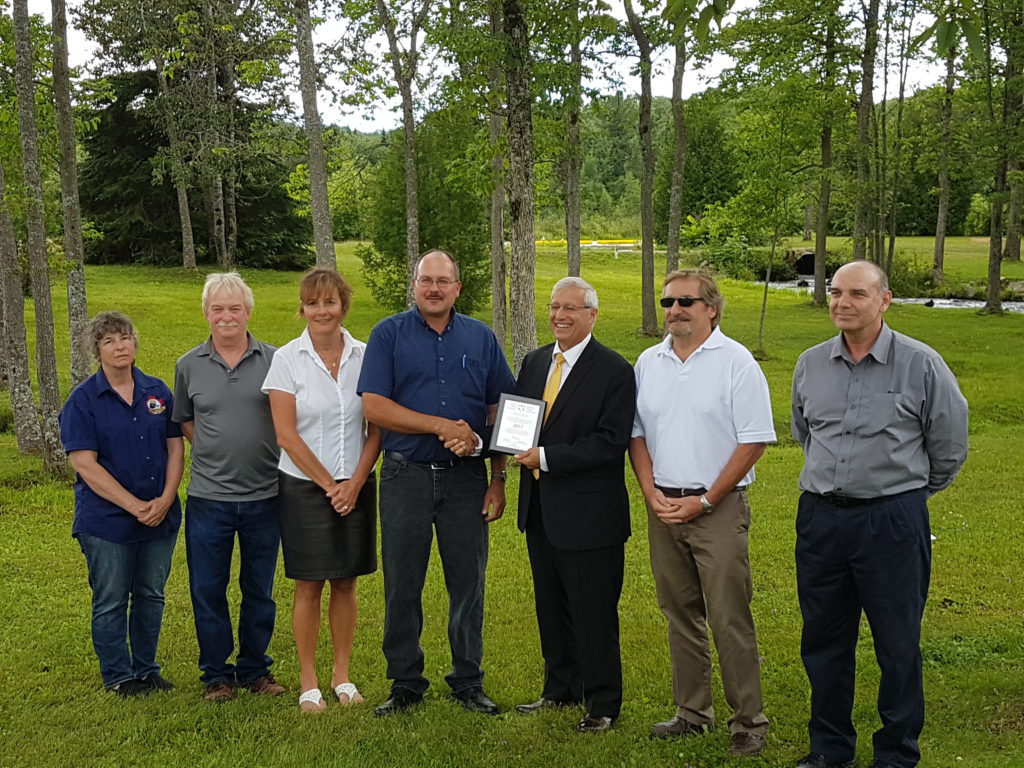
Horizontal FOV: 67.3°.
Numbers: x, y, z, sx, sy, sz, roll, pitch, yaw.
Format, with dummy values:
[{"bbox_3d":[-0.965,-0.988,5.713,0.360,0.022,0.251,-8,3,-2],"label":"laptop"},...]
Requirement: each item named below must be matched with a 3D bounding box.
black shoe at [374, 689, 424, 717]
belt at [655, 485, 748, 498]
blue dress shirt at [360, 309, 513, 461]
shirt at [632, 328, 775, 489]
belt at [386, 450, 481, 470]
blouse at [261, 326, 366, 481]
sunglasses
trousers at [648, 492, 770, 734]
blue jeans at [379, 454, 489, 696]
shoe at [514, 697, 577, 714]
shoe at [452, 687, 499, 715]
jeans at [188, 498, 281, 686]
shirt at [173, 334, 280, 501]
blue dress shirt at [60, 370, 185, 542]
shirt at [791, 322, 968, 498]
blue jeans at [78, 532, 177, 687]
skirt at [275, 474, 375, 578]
[{"bbox_3d":[-0.436,1.240,3.164,0.105,0.110,0.295,5,10,36],"label":"black shoe"},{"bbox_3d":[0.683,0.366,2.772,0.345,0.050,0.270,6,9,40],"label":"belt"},{"bbox_3d":[-0.287,-0.002,2.926,0.580,0.560,0.330,-1,7,-10],"label":"blue dress shirt"},{"bbox_3d":[0.676,0.077,2.716,0.490,0.538,0.310,5,9,38],"label":"shirt"},{"bbox_3d":[-0.296,0.279,2.993,0.385,0.060,0.290,-2,8,-12],"label":"belt"},{"bbox_3d":[-0.732,0.067,2.985,0.450,0.570,0.270,-5,9,-32],"label":"blouse"},{"bbox_3d":[0.594,-0.280,2.619,0.140,0.042,0.145,7,11,44],"label":"sunglasses"},{"bbox_3d":[0.711,0.829,2.826,0.410,0.960,0.320,4,9,30],"label":"trousers"},{"bbox_3d":[-0.309,0.750,3.029,0.410,0.955,0.290,-1,7,-10],"label":"blue jeans"},{"bbox_3d":[0.136,1.268,3.037,0.290,0.095,0.105,-2,7,-14],"label":"shoe"},{"bbox_3d":[-0.154,1.237,3.169,0.105,0.110,0.295,-6,10,-33],"label":"shoe"},{"bbox_3d":[-1.136,0.790,3.126,0.380,0.860,0.270,-3,8,-23],"label":"jeans"},{"bbox_3d":[-1.110,0.123,3.044,0.480,0.630,0.300,-3,8,-23],"label":"shirt"},{"bbox_3d":[-1.576,0.273,3.103,0.470,0.682,0.320,-6,9,-42],"label":"blue dress shirt"},{"bbox_3d":[1.196,0.088,2.530,0.520,0.590,0.360,7,11,44],"label":"shirt"},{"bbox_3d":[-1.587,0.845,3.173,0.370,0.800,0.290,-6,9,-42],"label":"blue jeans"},{"bbox_3d":[-0.728,0.537,3.051,0.375,0.440,0.275,-5,9,-32],"label":"skirt"}]

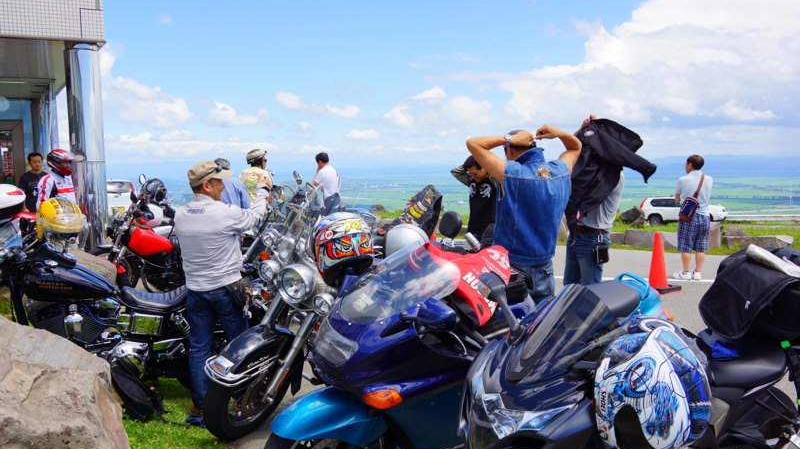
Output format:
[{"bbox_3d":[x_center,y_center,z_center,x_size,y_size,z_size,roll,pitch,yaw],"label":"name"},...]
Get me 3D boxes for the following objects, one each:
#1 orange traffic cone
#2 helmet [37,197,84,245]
[{"bbox_3d":[3.103,0.460,8.750,0.380,0.700,0.380,-3,6,-30],"label":"orange traffic cone"},{"bbox_3d":[-2.084,-0.025,4.500,0.310,0.270,0.260,23,18,37],"label":"helmet"}]

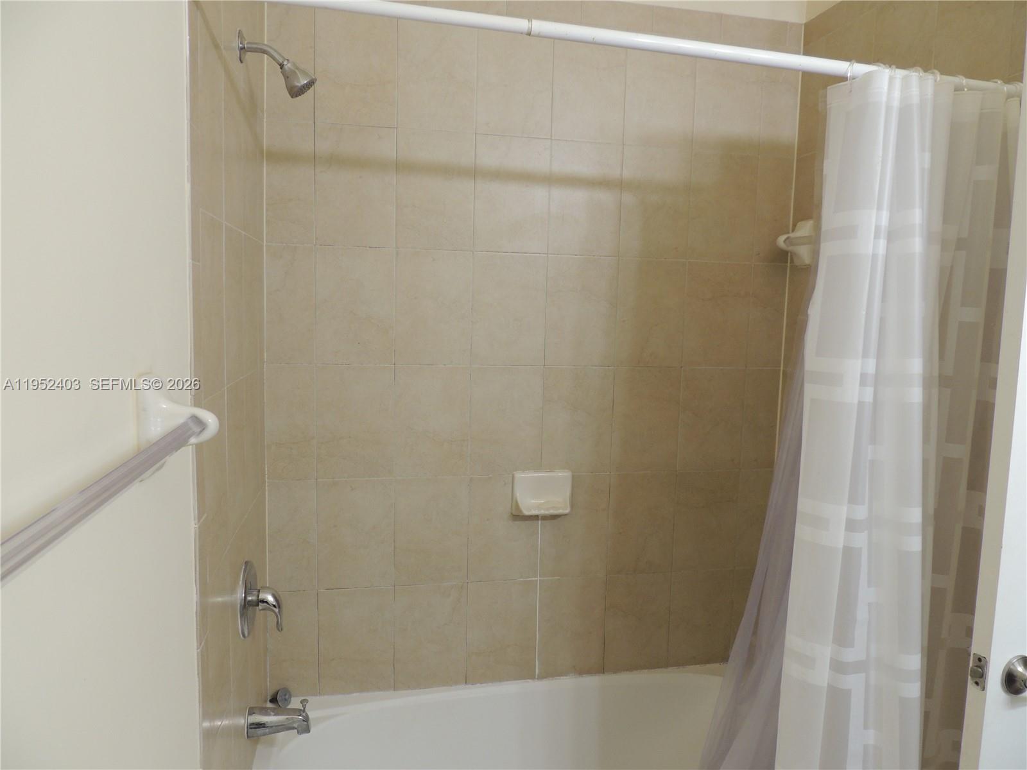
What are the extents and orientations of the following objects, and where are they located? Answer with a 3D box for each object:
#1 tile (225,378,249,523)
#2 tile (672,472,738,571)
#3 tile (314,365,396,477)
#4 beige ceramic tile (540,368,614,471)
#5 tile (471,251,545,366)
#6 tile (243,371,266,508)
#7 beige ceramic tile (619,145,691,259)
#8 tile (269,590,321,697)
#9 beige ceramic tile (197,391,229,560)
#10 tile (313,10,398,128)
[{"bbox_3d":[-0.560,0.147,1.436,0.009,0.302,0.201,0,7,-12],"label":"tile"},{"bbox_3d":[0.574,0.405,2.129,0.201,0.302,0.009,0,7,-12],"label":"tile"},{"bbox_3d":[-0.418,0.099,1.892,0.202,0.303,0.009,0,6,-11],"label":"tile"},{"bbox_3d":[0.182,0.100,2.010,0.202,0.303,0.010,0,6,-11],"label":"beige ceramic tile"},{"bbox_3d":[-0.010,-0.204,1.941,0.202,0.303,0.010,0,6,-12],"label":"tile"},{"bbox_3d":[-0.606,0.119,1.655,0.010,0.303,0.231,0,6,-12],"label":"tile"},{"bbox_3d":[0.397,-0.506,1.987,0.202,0.303,0.009,0,6,-11],"label":"beige ceramic tile"},{"bbox_3d":[-0.600,0.710,1.947,0.125,0.301,0.010,0,6,-11],"label":"tile"},{"bbox_3d":[-0.532,0.167,1.265,0.010,0.306,0.188,0,6,-11],"label":"beige ceramic tile"},{"bbox_3d":[-0.396,-0.811,1.792,0.202,0.303,0.009,0,6,-11],"label":"tile"}]

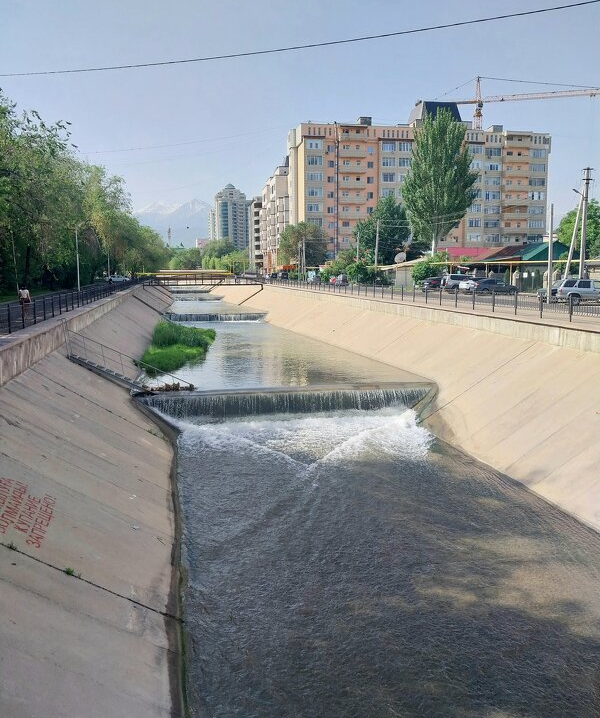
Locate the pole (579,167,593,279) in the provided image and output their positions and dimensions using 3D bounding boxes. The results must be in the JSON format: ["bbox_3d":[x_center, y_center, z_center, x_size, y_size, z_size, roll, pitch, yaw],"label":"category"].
[{"bbox_3d":[20.433,-8.807,42.969,0.650,9.500,0.400,-2,8,-12],"label":"pole"}]

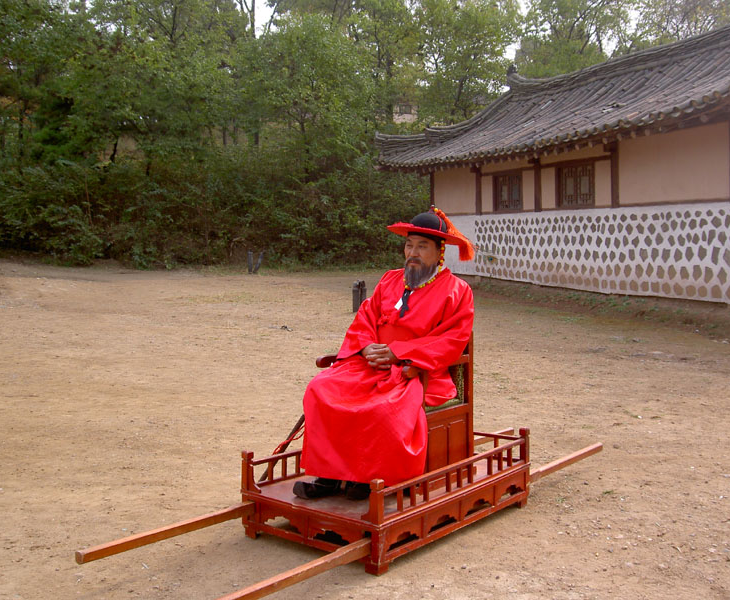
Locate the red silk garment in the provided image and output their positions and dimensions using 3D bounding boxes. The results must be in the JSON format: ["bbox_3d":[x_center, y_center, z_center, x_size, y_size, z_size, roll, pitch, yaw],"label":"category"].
[{"bbox_3d":[0.121,0.346,4.237,0.584,0.993,0.766,3,5,39],"label":"red silk garment"}]

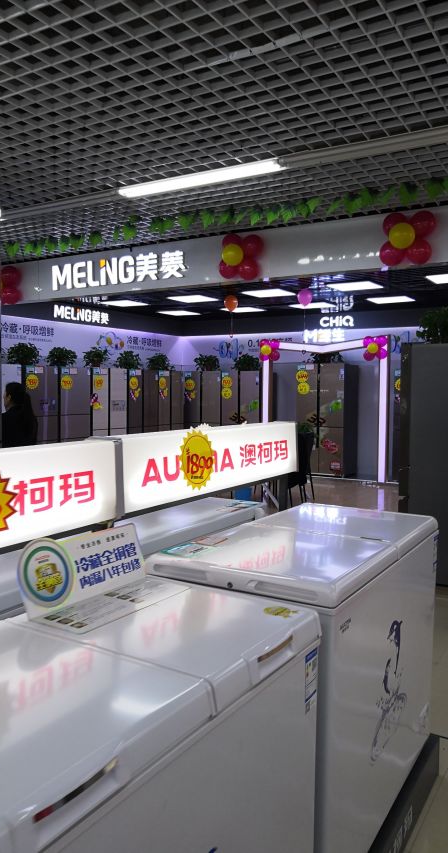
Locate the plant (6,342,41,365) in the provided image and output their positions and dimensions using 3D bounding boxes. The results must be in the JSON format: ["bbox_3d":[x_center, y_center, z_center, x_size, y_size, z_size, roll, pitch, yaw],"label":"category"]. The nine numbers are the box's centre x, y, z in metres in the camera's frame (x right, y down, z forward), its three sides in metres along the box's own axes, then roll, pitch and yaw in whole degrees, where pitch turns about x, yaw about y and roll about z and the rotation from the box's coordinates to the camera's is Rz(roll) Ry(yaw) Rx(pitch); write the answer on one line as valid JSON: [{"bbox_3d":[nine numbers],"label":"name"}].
[{"bbox_3d":[-2.961,-1.061,9.850,0.480,0.340,0.490,2,4,31],"label":"plant"}]

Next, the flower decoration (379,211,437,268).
[{"bbox_3d":[1.300,-1.332,4.714,0.430,0.420,0.260,2,4,31],"label":"flower decoration"}]

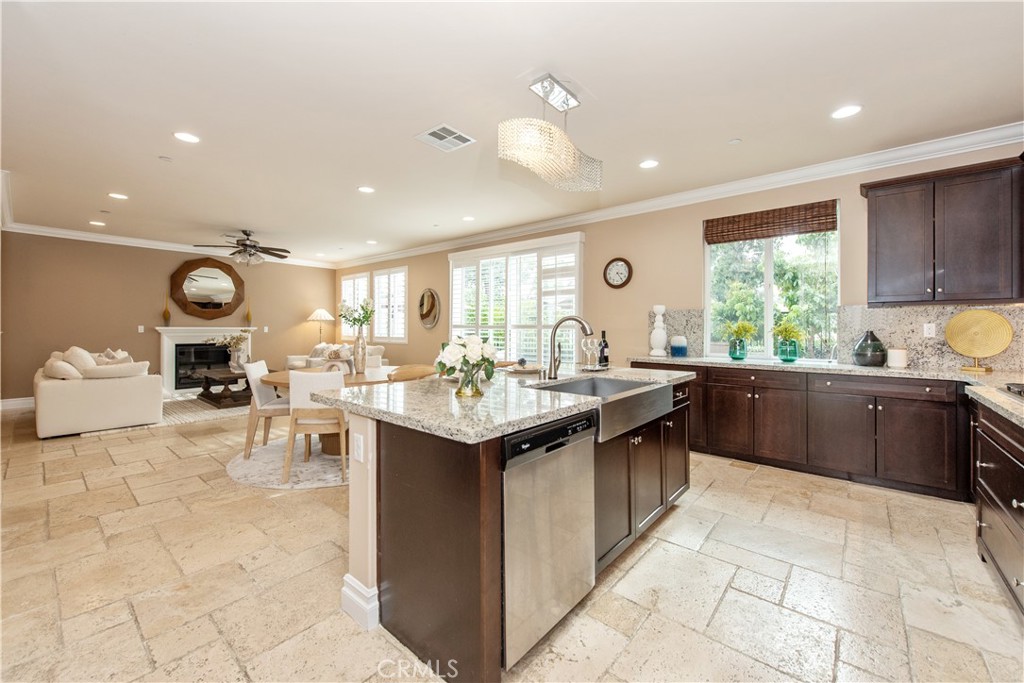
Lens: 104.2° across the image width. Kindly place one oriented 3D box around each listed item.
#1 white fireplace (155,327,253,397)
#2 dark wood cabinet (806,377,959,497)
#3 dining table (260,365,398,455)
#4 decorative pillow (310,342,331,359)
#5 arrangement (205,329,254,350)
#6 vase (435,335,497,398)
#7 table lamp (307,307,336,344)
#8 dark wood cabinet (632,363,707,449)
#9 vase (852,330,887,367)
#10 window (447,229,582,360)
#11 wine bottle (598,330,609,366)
[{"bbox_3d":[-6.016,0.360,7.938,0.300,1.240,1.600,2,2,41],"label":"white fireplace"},{"bbox_3d":[2.993,0.663,3.284,0.851,0.805,0.610,1,1,41],"label":"dark wood cabinet"},{"bbox_3d":[-1.685,0.731,4.095,1.520,0.760,1.520,1,1,41],"label":"dining table"},{"bbox_3d":[-3.866,0.181,8.000,0.450,0.360,0.220,1,1,30],"label":"decorative pillow"},{"bbox_3d":[-4.895,-0.032,6.897,0.450,0.380,0.720,2,2,41],"label":"arrangement"},{"bbox_3d":[-0.226,0.118,1.960,0.300,0.305,0.290,0,1,-6],"label":"vase"},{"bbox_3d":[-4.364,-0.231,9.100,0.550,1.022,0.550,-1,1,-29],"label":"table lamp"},{"bbox_3d":[1.833,0.679,4.432,0.770,0.880,0.610,2,2,40],"label":"dark wood cabinet"},{"bbox_3d":[3.132,0.067,3.482,0.230,0.312,0.230,2,2,40],"label":"vase"},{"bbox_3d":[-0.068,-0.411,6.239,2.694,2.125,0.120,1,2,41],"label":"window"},{"bbox_3d":[0.780,0.056,3.382,0.078,0.297,0.078,1,1,41],"label":"wine bottle"}]

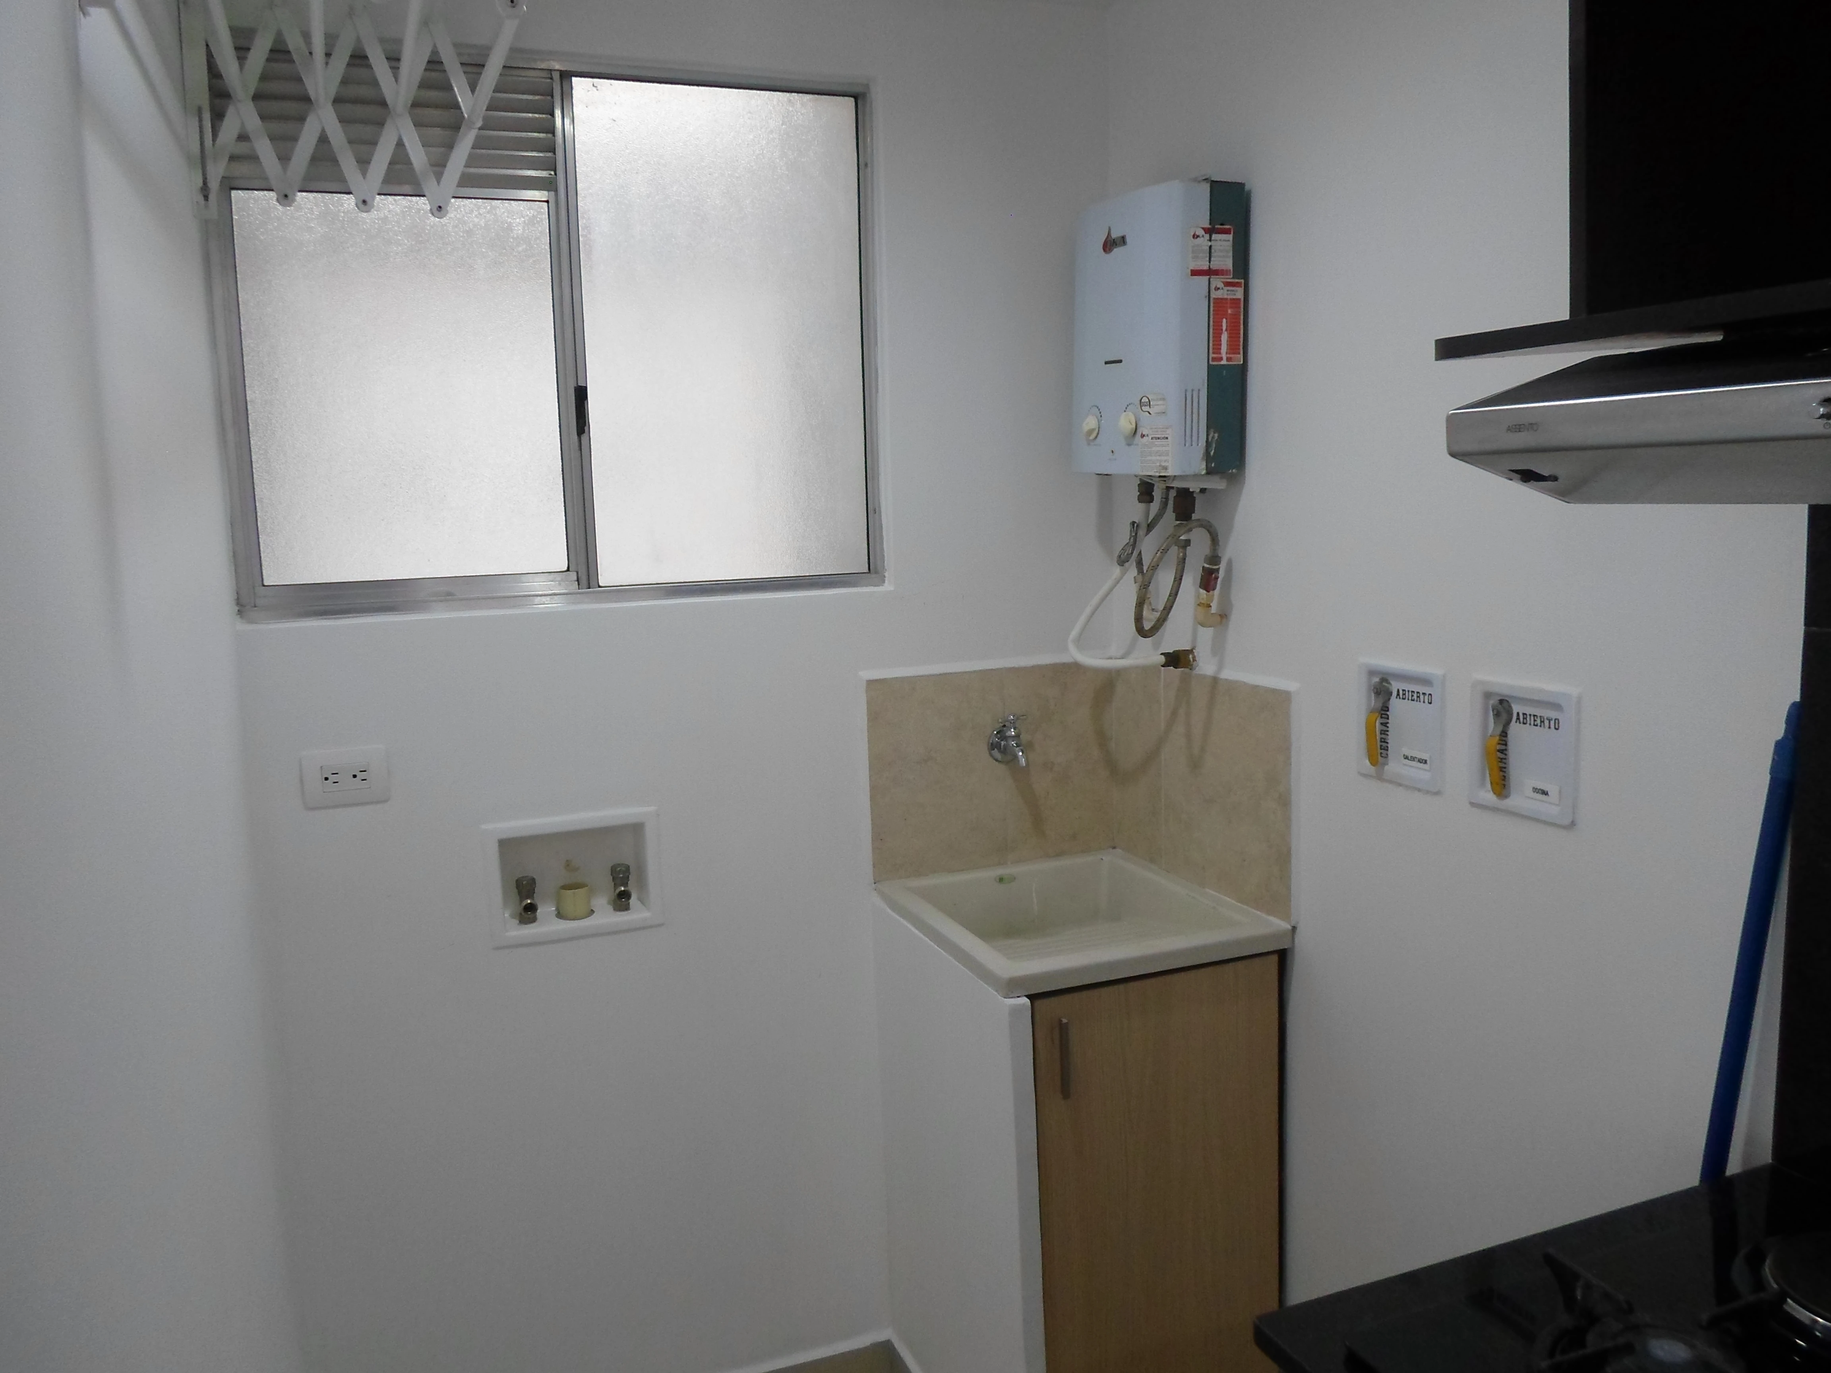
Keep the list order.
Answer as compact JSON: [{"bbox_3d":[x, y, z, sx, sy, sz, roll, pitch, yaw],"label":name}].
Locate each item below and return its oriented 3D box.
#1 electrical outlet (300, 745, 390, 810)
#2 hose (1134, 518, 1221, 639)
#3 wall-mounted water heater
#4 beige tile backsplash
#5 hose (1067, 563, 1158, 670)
[{"bbox_3d":[-0.821,0.132,1.904,0.115,0.081,0.012,-4,8,-20],"label":"electrical outlet"},{"bbox_3d":[0.393,-0.165,2.047,0.080,0.183,0.200,-4,8,-20],"label":"hose"},{"bbox_3d":[0.353,-0.525,1.991,0.123,0.408,0.290,-5,11,-25],"label":"wall-mounted water heater"},{"bbox_3d":[0.231,0.169,2.035,0.459,0.345,0.518,-4,8,-20],"label":"beige tile backsplash"},{"bbox_3d":[0.296,-0.116,2.043,0.158,0.162,0.078,-4,8,-20],"label":"hose"}]

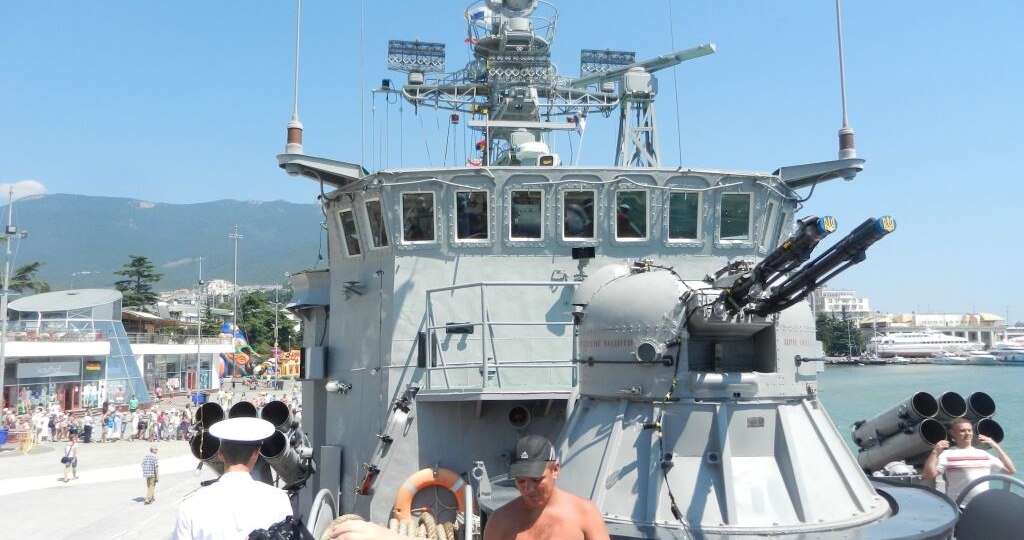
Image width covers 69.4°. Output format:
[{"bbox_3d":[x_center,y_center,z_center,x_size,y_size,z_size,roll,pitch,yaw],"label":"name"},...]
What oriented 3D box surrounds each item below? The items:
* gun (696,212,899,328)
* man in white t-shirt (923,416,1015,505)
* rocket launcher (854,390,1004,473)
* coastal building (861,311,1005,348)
[{"bbox_3d":[1.554,0.059,4.124,0.460,0.300,1.480,-1,-20,-7],"label":"gun"},{"bbox_3d":[3.652,2.041,5.817,0.640,1.720,0.380,-4,-6,24],"label":"man in white t-shirt"},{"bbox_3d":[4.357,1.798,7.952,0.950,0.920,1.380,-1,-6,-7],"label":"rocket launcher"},{"bbox_3d":[113.996,16.768,200.000,37.000,10.500,15.000,-2,-6,12],"label":"coastal building"}]

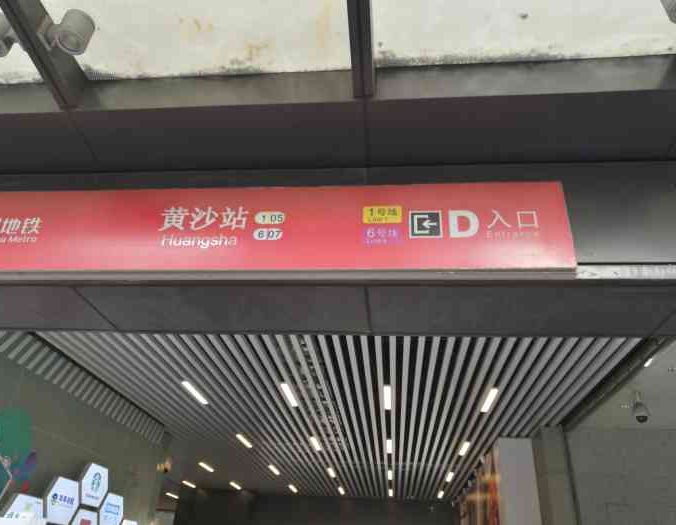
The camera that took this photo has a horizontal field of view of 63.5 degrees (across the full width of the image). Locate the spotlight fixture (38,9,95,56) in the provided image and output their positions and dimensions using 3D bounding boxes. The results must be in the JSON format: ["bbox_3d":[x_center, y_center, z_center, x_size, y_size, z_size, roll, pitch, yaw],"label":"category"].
[{"bbox_3d":[-1.381,-1.180,2.794,0.224,0.182,0.138,0,-31,6],"label":"spotlight fixture"}]

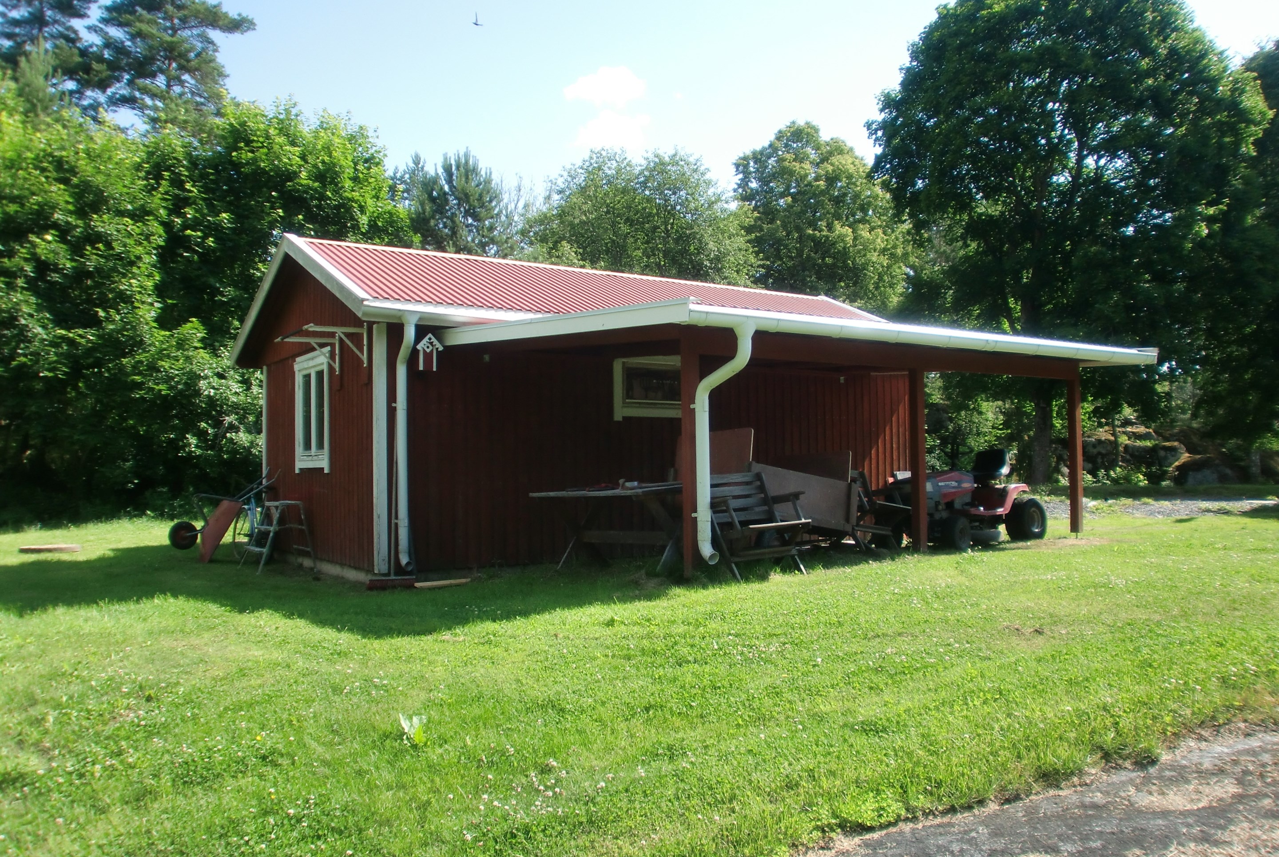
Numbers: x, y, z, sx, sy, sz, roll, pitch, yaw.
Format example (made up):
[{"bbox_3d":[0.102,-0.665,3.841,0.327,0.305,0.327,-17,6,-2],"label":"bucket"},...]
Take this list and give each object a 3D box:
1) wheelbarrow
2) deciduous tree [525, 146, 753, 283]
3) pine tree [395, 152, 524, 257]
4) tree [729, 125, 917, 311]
[{"bbox_3d":[-5.392,0.969,12.374,0.683,1.465,0.644,38,-23,-28],"label":"wheelbarrow"},{"bbox_3d":[0.124,-4.032,34.000,7.753,11.777,7.365,-1,-2,0],"label":"deciduous tree"},{"bbox_3d":[-5.570,-3.542,30.000,3.814,10.360,3.623,-1,-2,-10],"label":"pine tree"},{"bbox_3d":[7.312,-4.984,37.000,7.130,13.701,6.774,-1,-2,11],"label":"tree"}]

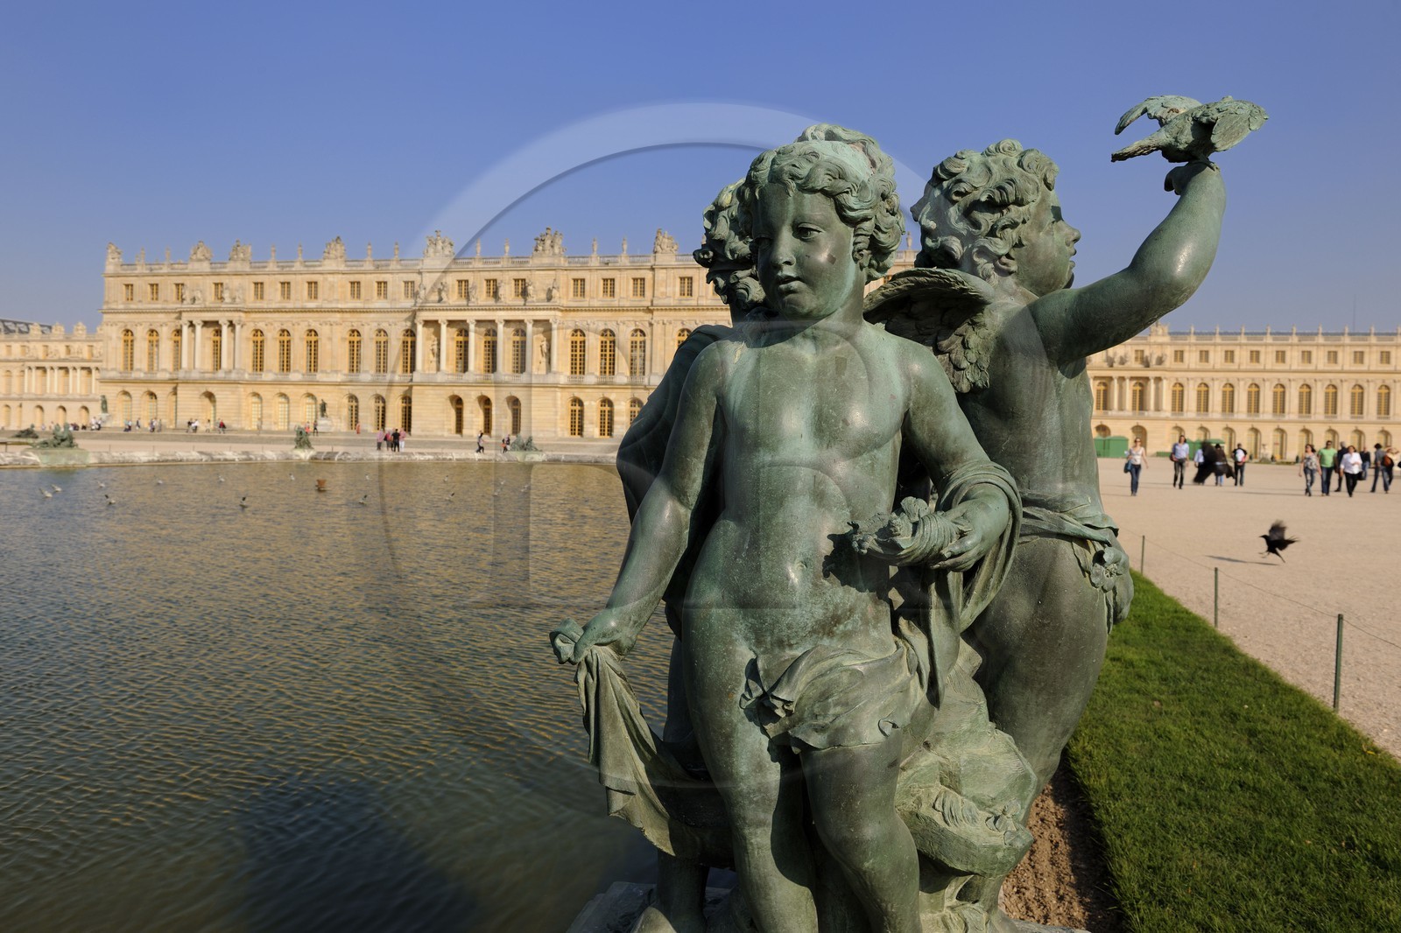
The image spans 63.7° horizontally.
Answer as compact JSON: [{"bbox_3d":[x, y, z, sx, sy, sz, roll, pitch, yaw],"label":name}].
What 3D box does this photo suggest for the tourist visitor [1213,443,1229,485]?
[{"bbox_3d":[21.229,-0.083,46.000,0.600,1.720,0.400,2,1,20],"label":"tourist visitor"}]

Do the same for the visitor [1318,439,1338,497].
[{"bbox_3d":[19.937,0.052,35.800,0.600,1.750,0.420,1,2,18],"label":"visitor"}]

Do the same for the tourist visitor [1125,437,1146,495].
[{"bbox_3d":[12.936,0.000,33.500,0.580,1.710,0.420,1,2,12],"label":"tourist visitor"}]

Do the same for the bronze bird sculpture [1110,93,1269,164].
[{"bbox_3d":[0.953,-0.657,2.200,0.280,0.145,0.270,0,2,-35],"label":"bronze bird sculpture"}]

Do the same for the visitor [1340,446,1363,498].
[{"bbox_3d":[21.122,0.165,36.600,0.680,1.670,0.450,2,1,22],"label":"visitor"}]

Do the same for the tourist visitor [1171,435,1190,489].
[{"bbox_3d":[16.039,-0.146,37.700,0.580,1.800,0.450,1,2,14],"label":"tourist visitor"}]

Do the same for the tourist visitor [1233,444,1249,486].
[{"bbox_3d":[22.258,-0.054,46.500,0.600,1.750,0.380,2,1,22],"label":"tourist visitor"}]

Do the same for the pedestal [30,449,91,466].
[{"bbox_3d":[-30.868,-0.453,53.917,1.300,0.850,3.050,2,1,12],"label":"pedestal"}]

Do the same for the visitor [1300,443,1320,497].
[{"bbox_3d":[19.022,0.119,35.200,0.560,1.640,0.420,2,2,25],"label":"visitor"}]

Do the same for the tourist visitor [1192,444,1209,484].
[{"bbox_3d":[19.066,-0.083,43.000,0.540,1.620,0.400,1,2,9],"label":"tourist visitor"}]

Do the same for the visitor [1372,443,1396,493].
[{"bbox_3d":[24.553,0.059,40.600,0.650,1.780,0.600,1,1,-3],"label":"visitor"}]

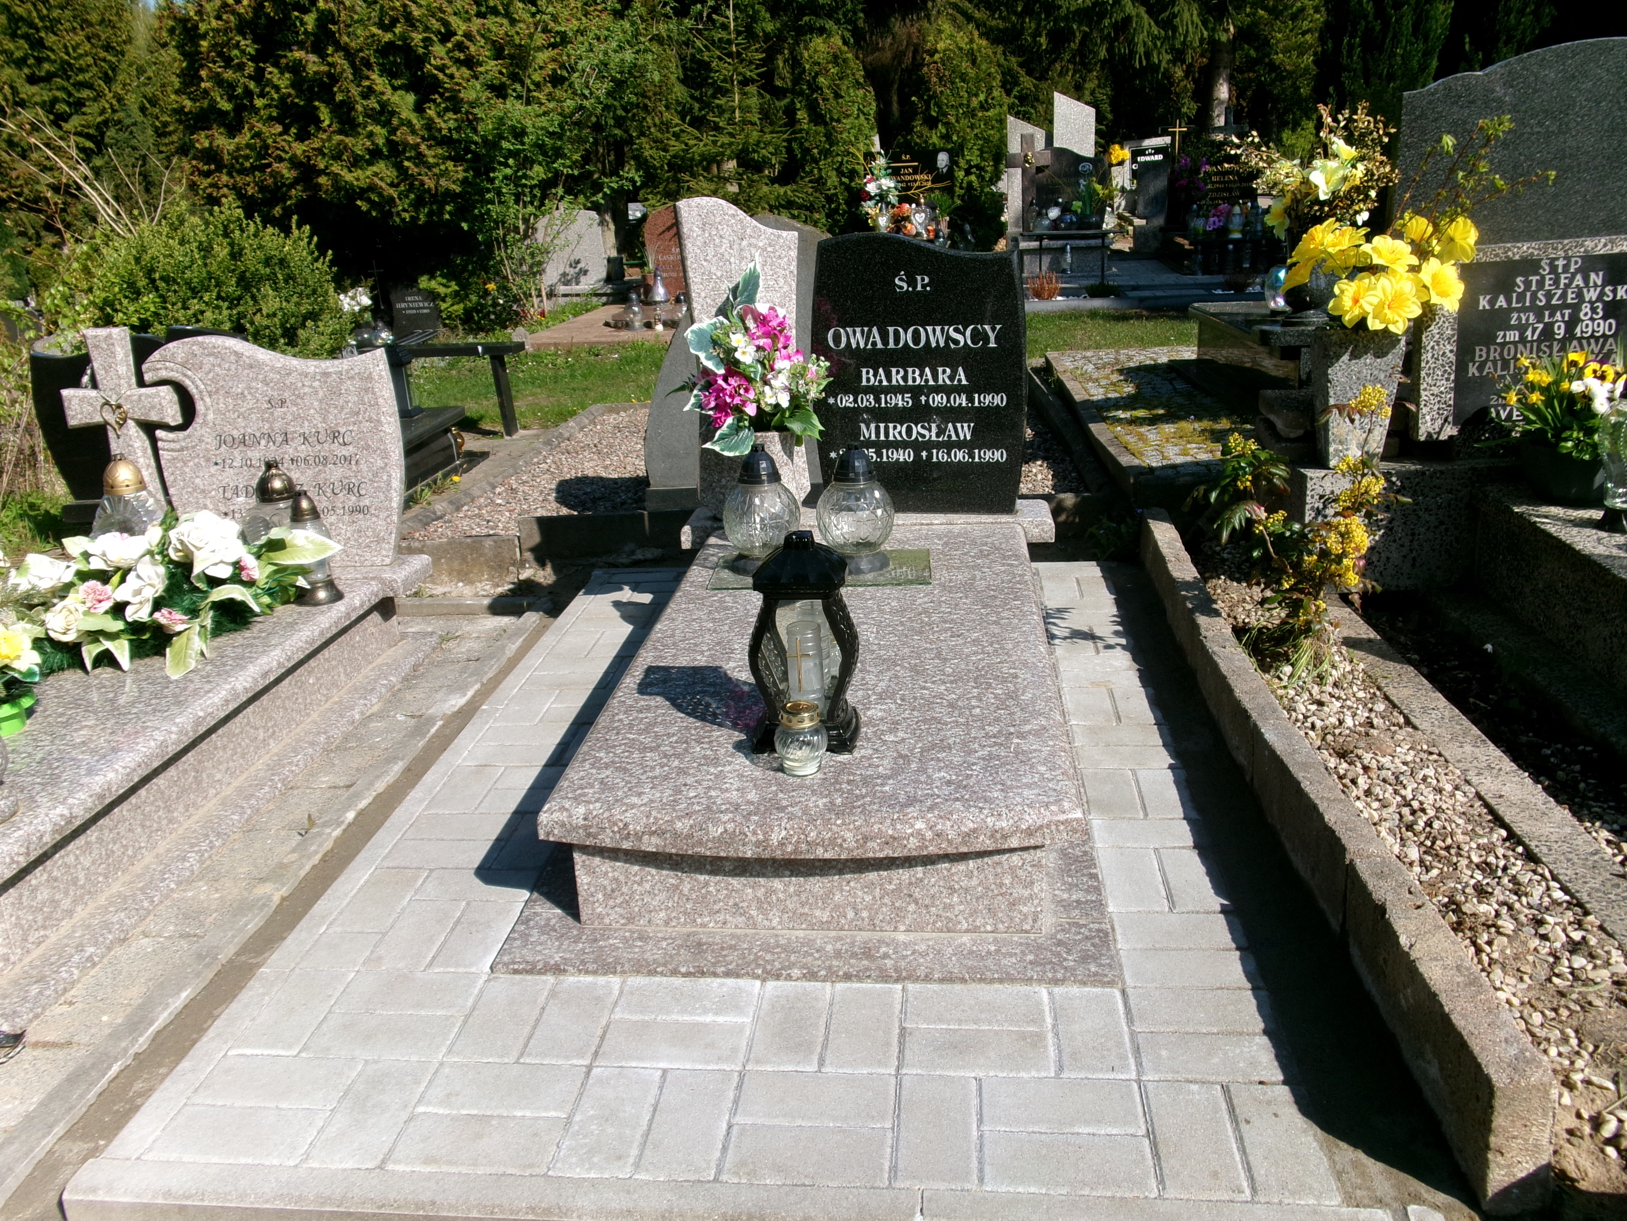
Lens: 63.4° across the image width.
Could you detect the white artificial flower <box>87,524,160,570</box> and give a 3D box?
[{"bbox_3d":[-1.568,-0.143,2.990,0.165,0.085,0.140,-13,21,-27],"label":"white artificial flower"}]

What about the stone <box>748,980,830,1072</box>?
[{"bbox_3d":[-0.031,0.597,1.829,0.100,0.055,0.200,-1,19,6],"label":"stone"}]

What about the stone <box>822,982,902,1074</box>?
[{"bbox_3d":[0.071,0.596,1.806,0.098,0.060,0.191,-1,19,6],"label":"stone"}]

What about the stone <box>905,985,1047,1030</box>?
[{"bbox_3d":[0.231,0.587,1.867,0.200,0.060,0.099,-1,19,6],"label":"stone"}]

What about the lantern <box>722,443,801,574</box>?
[{"bbox_3d":[-0.121,-0.234,2.989,0.179,0.290,0.179,-1,19,6],"label":"lantern"}]

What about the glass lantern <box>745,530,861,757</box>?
[{"bbox_3d":[-0.016,0.038,2.135,0.172,0.347,0.168,-1,19,6],"label":"glass lantern"}]

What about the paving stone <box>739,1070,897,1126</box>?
[{"bbox_3d":[0.004,0.646,1.682,0.200,0.055,0.100,-1,19,6],"label":"paving stone"}]

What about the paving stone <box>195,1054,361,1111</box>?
[{"bbox_3d":[-0.717,0.662,1.782,0.200,0.060,0.099,-1,19,6],"label":"paving stone"}]

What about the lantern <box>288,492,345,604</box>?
[{"bbox_3d":[-1.142,-0.149,2.991,0.112,0.251,0.112,-1,19,6],"label":"lantern"}]

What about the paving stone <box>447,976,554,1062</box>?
[{"bbox_3d":[-0.439,0.602,1.875,0.100,0.055,0.200,-1,19,6],"label":"paving stone"}]

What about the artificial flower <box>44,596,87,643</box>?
[{"bbox_3d":[-1.535,0.018,2.700,0.085,0.088,0.070,-16,-6,-35],"label":"artificial flower"}]

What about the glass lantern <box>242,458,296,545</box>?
[{"bbox_3d":[-1.244,-0.205,3.086,0.170,0.303,0.170,-1,19,6],"label":"glass lantern"}]

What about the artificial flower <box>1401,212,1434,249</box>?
[{"bbox_3d":[1.346,-0.848,2.930,0.075,0.080,0.065,6,21,23],"label":"artificial flower"}]

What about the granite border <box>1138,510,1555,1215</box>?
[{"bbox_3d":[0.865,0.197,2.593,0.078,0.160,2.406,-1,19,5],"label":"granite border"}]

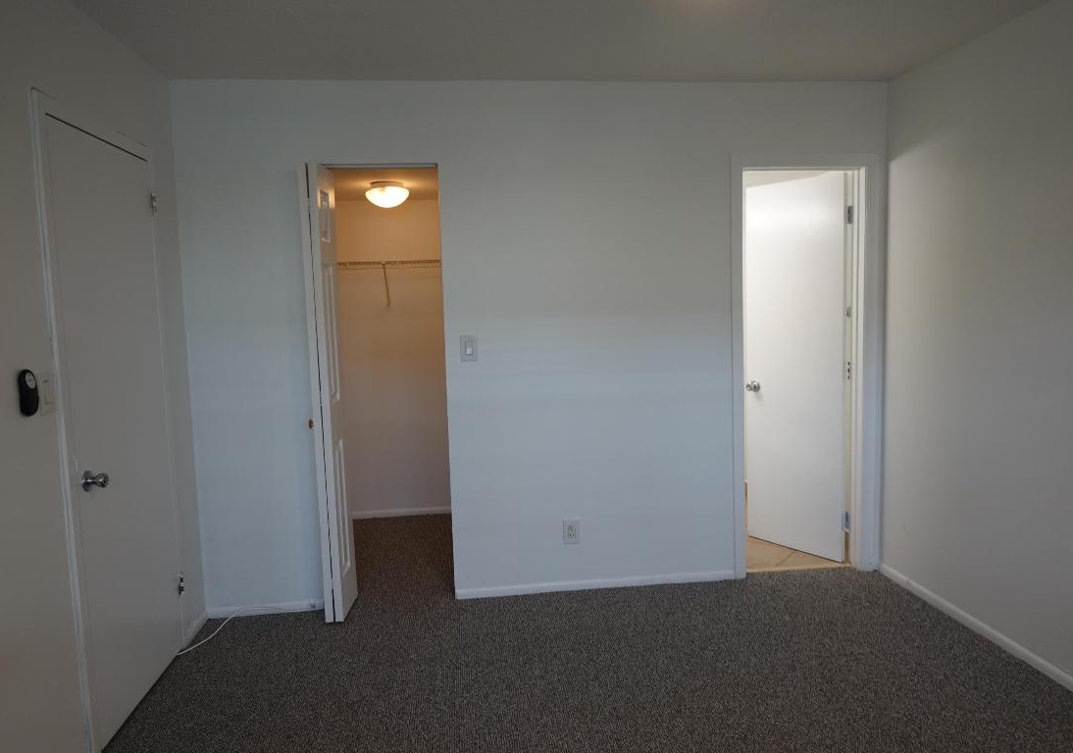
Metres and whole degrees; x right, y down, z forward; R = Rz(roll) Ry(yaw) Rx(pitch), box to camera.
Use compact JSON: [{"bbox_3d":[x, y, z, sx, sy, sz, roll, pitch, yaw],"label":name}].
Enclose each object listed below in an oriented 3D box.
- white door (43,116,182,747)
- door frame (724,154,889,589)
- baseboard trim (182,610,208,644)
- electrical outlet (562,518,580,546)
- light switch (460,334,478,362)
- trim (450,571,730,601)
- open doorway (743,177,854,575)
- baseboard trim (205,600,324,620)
[{"bbox_3d":[-1.510,0.178,2.741,0.042,2.030,0.770,-2,6,-6],"label":"white door"},{"bbox_3d":[1.346,-0.030,3.788,0.772,2.097,0.130,-2,6,-6],"label":"door frame"},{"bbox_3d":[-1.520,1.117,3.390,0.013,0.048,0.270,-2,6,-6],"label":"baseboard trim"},{"bbox_3d":[0.173,0.762,3.678,0.076,0.121,0.011,-2,6,-6],"label":"electrical outlet"},{"bbox_3d":[-0.315,-0.133,3.537,0.072,0.120,0.011,-2,6,-6],"label":"light switch"},{"bbox_3d":[0.306,1.034,3.718,1.400,0.048,0.013,-2,6,-6],"label":"trim"},{"bbox_3d":[1.329,-0.009,3.798,0.613,2.030,0.120,-2,5,-7],"label":"open doorway"},{"bbox_3d":[-1.272,1.095,3.548,0.540,0.046,0.013,-2,6,-6],"label":"baseboard trim"}]

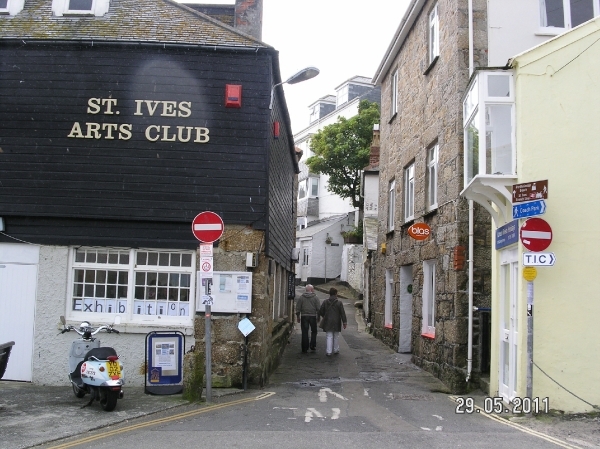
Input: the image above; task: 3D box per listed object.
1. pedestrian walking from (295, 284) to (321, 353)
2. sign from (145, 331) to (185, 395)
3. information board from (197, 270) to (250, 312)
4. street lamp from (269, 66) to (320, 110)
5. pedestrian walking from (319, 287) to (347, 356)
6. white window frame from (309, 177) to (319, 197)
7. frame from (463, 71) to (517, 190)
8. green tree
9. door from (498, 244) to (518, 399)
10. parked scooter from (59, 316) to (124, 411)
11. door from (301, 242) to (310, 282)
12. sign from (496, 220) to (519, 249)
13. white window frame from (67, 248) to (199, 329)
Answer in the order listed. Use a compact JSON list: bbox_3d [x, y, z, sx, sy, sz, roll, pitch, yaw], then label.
[{"bbox_3d":[0.222,2.371,16.600,0.600,1.730,0.400,1,-6,1],"label":"pedestrian walking"},{"bbox_3d":[-2.013,2.064,9.919,0.580,0.940,0.480,2,-6,-4],"label":"sign"},{"bbox_3d":[-1.190,1.071,10.400,0.880,0.645,0.080,2,-6,0],"label":"information board"},{"bbox_3d":[-0.074,-2.248,10.880,0.880,0.620,0.280,-2,-7,25],"label":"street lamp"},{"bbox_3d":[0.792,2.368,15.900,0.600,1.660,0.420,2,-6,0],"label":"pedestrian walking"},{"bbox_3d":[0.862,-2.425,42.000,0.650,1.320,0.120,2,-6,0],"label":"white window frame"},{"bbox_3d":[2.924,-1.356,10.161,0.550,1.530,1.500,1,-6,7],"label":"frame"},{"bbox_3d":[2.686,-3.138,35.000,4.800,6.800,4.600,1,-6,0],"label":"green tree"},{"bbox_3d":[3.216,1.535,10.150,0.090,2.320,1.300,1,-6,7],"label":"door"},{"bbox_3d":[-2.818,1.896,9.106,0.740,1.160,1.750,5,-7,-33],"label":"parked scooter"},{"bbox_3d":[0.282,1.823,32.000,0.100,1.950,0.880,5,-7,-32],"label":"door"},{"bbox_3d":[2.930,0.165,9.330,0.040,0.300,1.600,0,-6,7],"label":"sign"},{"bbox_3d":[-2.688,0.997,10.500,2.050,1.200,0.120,1,-6,-1],"label":"white window frame"}]

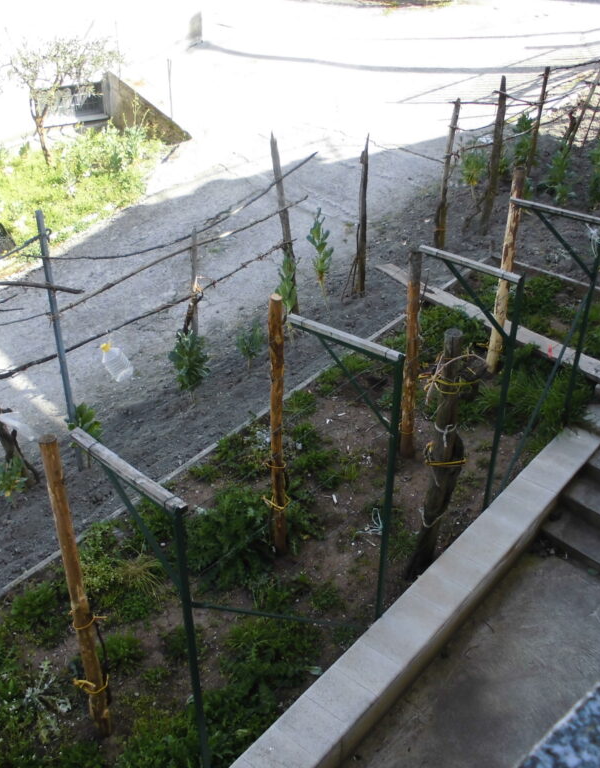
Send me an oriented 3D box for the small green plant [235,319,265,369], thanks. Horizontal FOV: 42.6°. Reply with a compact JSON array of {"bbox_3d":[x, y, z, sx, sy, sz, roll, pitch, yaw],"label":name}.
[{"bbox_3d":[-0.467,-0.364,7.119,0.280,0.499,0.280,-2,29,-4],"label":"small green plant"}]

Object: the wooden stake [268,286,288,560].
[{"bbox_3d":[-0.139,0.356,5.040,0.080,2.063,0.080,-1,34,-2],"label":"wooden stake"}]

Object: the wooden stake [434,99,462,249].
[{"bbox_3d":[1.922,-2.661,9.882,0.090,1.907,0.090,1,28,-1],"label":"wooden stake"}]

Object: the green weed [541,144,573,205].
[{"bbox_3d":[3.542,-2.895,10.579,0.435,0.851,0.422,11,35,16],"label":"green weed"}]

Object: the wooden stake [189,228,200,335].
[{"bbox_3d":[-0.923,-0.611,6.832,0.070,1.610,0.070,-1,33,-8],"label":"wooden stake"}]

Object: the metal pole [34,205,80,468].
[{"bbox_3d":[-1.965,-0.282,6.276,0.055,2.280,0.055,0,28,0],"label":"metal pole"}]

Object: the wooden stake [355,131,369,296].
[{"bbox_3d":[0.733,-1.887,8.828,0.090,1.888,0.090,0,28,0],"label":"wooden stake"}]

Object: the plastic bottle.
[{"bbox_3d":[-1.496,-0.185,6.322,0.170,0.320,0.170,-31,39,-11],"label":"plastic bottle"}]

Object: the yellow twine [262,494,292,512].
[{"bbox_3d":[-0.163,0.821,5.331,0.195,0.085,0.130,-1,34,-2],"label":"yellow twine"}]

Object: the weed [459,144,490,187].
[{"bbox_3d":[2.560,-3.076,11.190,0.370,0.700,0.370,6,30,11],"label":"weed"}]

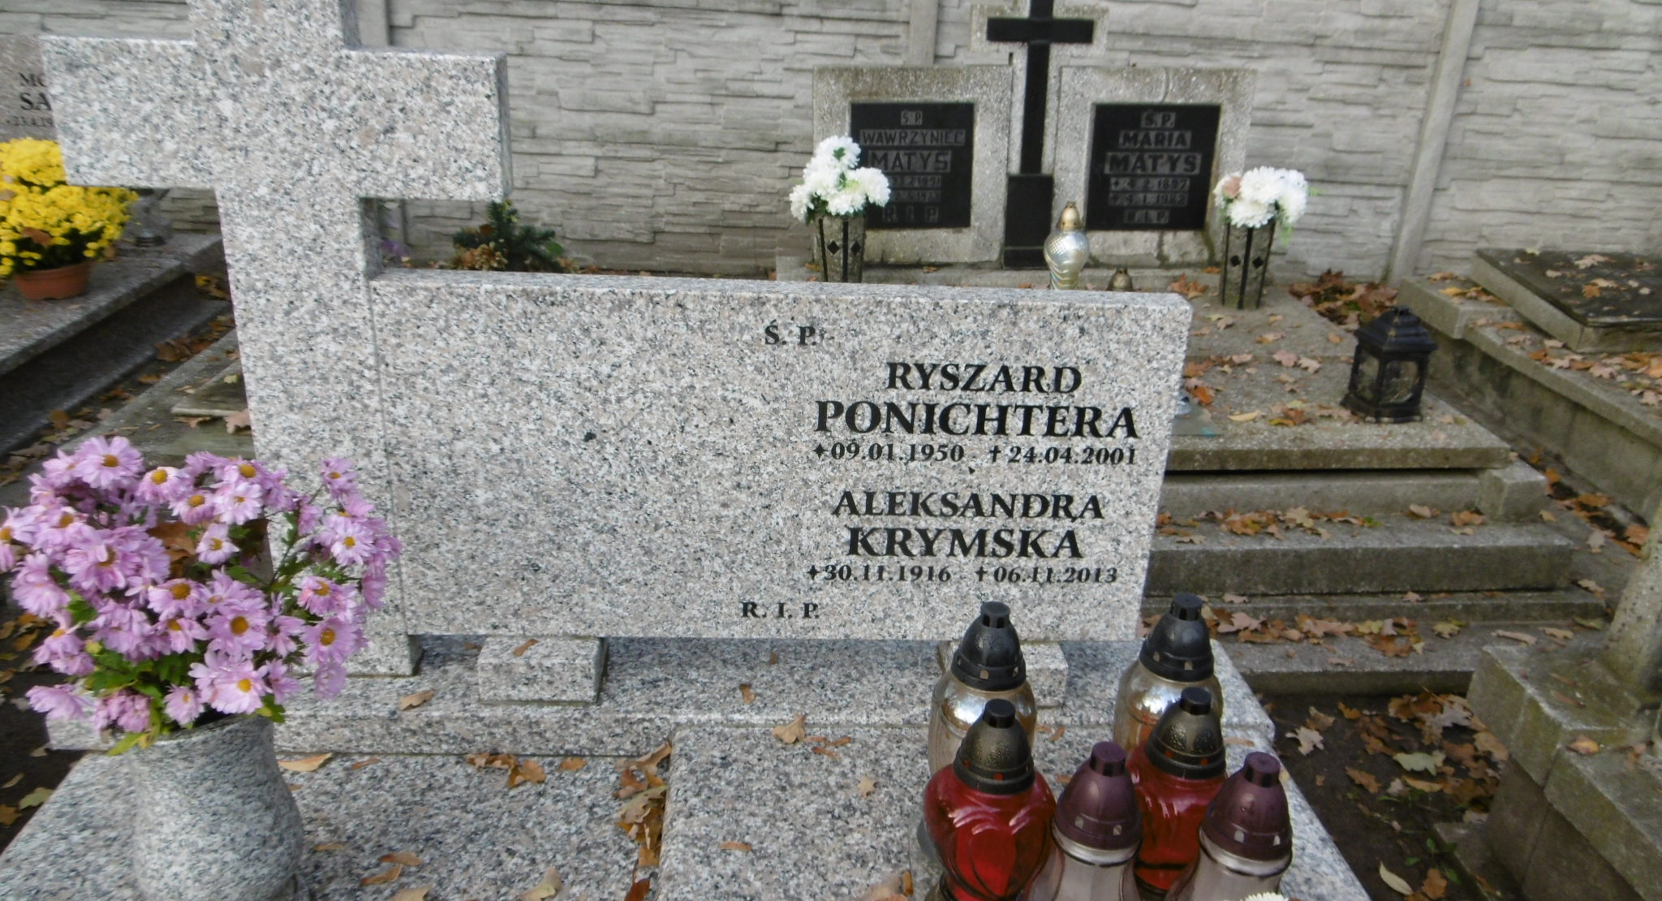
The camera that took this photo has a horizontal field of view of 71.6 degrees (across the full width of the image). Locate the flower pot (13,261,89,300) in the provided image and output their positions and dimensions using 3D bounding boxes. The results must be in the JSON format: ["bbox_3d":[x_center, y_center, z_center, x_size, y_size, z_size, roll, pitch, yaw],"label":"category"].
[{"bbox_3d":[-2.598,-0.575,3.842,0.215,0.115,0.215,2,20,-2],"label":"flower pot"}]

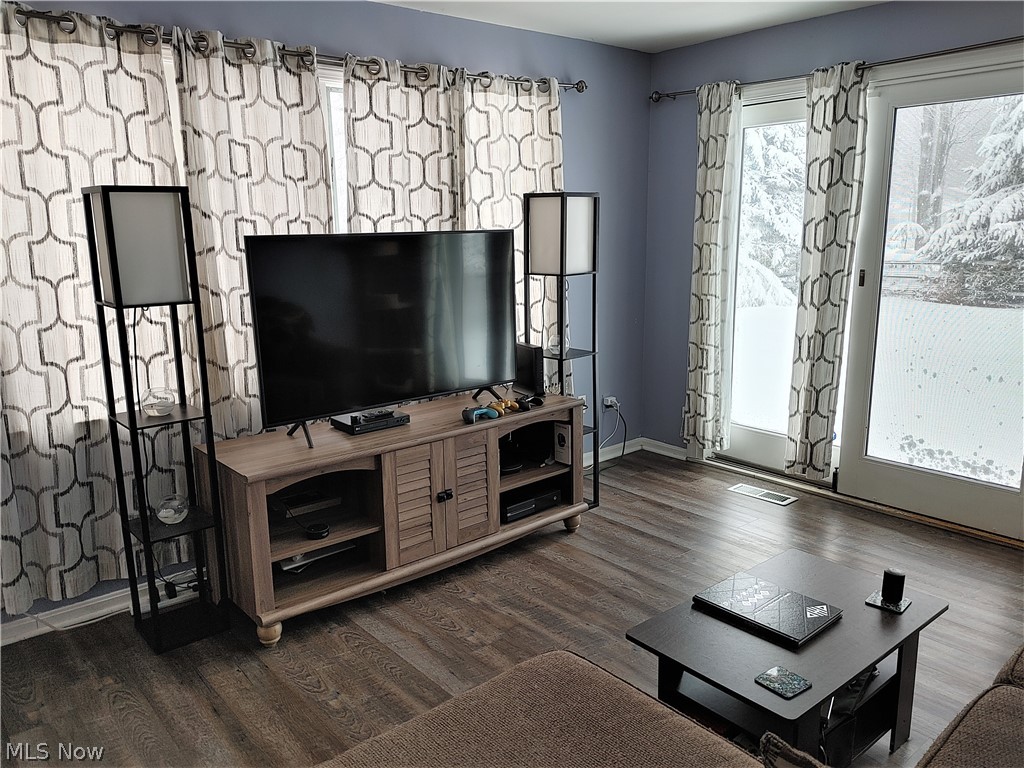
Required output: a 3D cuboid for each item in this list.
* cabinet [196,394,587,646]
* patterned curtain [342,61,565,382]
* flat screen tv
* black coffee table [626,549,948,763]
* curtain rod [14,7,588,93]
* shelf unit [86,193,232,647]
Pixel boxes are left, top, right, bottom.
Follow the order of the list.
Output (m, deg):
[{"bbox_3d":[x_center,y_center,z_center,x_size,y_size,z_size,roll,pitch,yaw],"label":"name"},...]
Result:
[{"bbox_3d":[-0.432,0.479,3.328,1.610,0.640,0.518,-11,15,-39],"label":"cabinet"},{"bbox_3d":[-0.200,-0.495,3.833,1.240,2.015,0.130,-11,15,-39],"label":"patterned curtain"},{"bbox_3d":[-0.477,-0.272,3.240,1.242,0.718,0.080,-10,15,-38],"label":"flat screen tv"},{"bbox_3d":[0.763,0.829,2.115,0.797,0.401,0.489,-11,15,-38],"label":"black coffee table"},{"bbox_3d":[-0.717,-1.362,3.219,2.930,0.060,0.075,-11,15,-39],"label":"curtain rod"},{"bbox_3d":[-1.239,0.133,2.719,0.258,1.595,0.258,-11,15,-39],"label":"shelf unit"}]

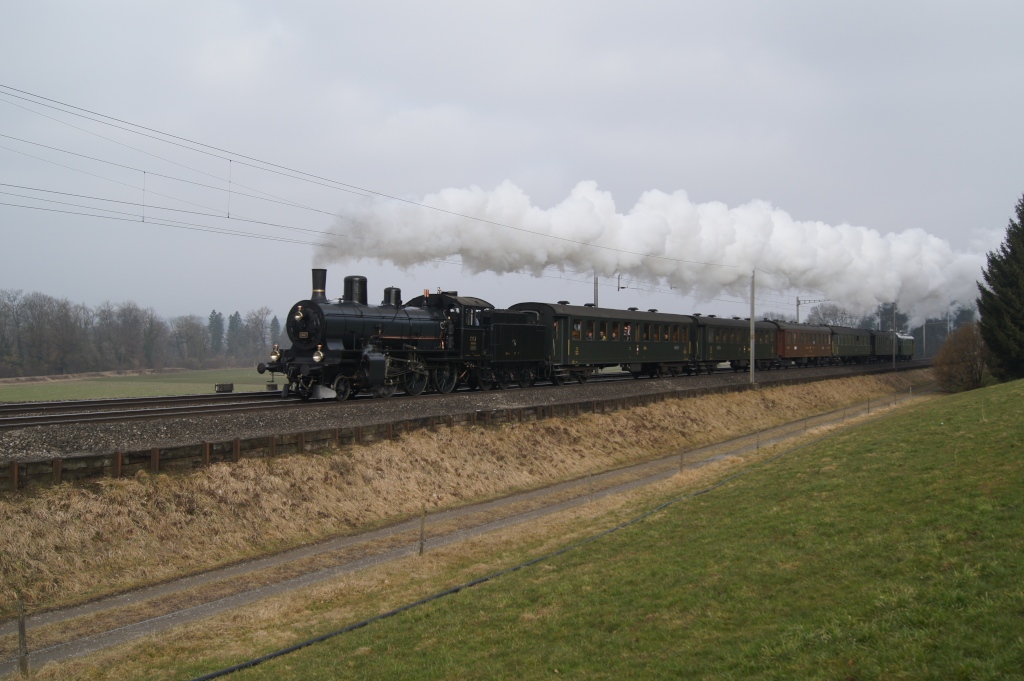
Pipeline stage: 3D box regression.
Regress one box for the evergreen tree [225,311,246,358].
[{"bbox_3d":[-84.014,-0.682,310.000,5.400,16.512,5.400,0,0,0],"label":"evergreen tree"}]

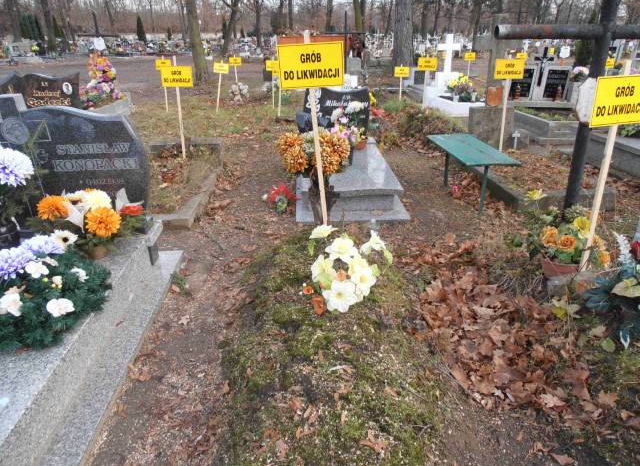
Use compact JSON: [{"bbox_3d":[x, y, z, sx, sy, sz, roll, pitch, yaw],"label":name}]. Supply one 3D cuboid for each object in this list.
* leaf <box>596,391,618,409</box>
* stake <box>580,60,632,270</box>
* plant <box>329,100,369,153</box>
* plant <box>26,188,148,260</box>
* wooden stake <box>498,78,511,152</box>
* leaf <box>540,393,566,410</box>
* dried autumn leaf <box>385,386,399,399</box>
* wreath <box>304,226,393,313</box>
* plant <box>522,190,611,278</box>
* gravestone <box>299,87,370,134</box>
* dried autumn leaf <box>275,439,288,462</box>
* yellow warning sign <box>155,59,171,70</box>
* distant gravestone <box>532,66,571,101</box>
[{"bbox_3d":[1.283,0.748,1.980,0.085,0.025,0.085,-1,24,-3],"label":"leaf"},{"bbox_3d":[1.704,-0.345,2.658,0.042,1.285,0.030,11,26,28],"label":"stake"},{"bbox_3d":[0.321,-1.162,4.820,0.380,0.460,0.320,-1,24,-3],"label":"plant"},{"bbox_3d":[-1.372,-0.056,2.630,0.540,0.340,0.320,-1,24,-3],"label":"plant"},{"bbox_3d":[2.535,-1.698,6.071,0.040,1.263,0.030,-3,23,3],"label":"wooden stake"},{"bbox_3d":[0.951,0.686,1.807,0.100,0.020,0.070,11,26,25],"label":"leaf"},{"bbox_3d":[0.274,0.612,1.701,0.025,0.012,0.075,-13,26,-27],"label":"dried autumn leaf"},{"bbox_3d":[0.140,0.183,2.350,0.420,0.240,0.430,-1,24,-3],"label":"wreath"},{"bbox_3d":[1.570,0.010,2.831,0.540,0.520,0.420,1,23,4],"label":"plant"},{"bbox_3d":[0.187,-1.436,5.180,0.760,0.600,0.100,-1,24,-3],"label":"gravestone"},{"bbox_3d":[-0.122,0.709,1.447,0.035,0.015,0.082,-8,24,-17],"label":"dried autumn leaf"},{"bbox_3d":[-3.804,-4.087,10.800,0.380,0.245,0.020,0,24,-2],"label":"yellow warning sign"},{"bbox_3d":[4.193,-2.690,7.985,0.530,0.620,0.120,-2,23,-3],"label":"distant gravestone"}]

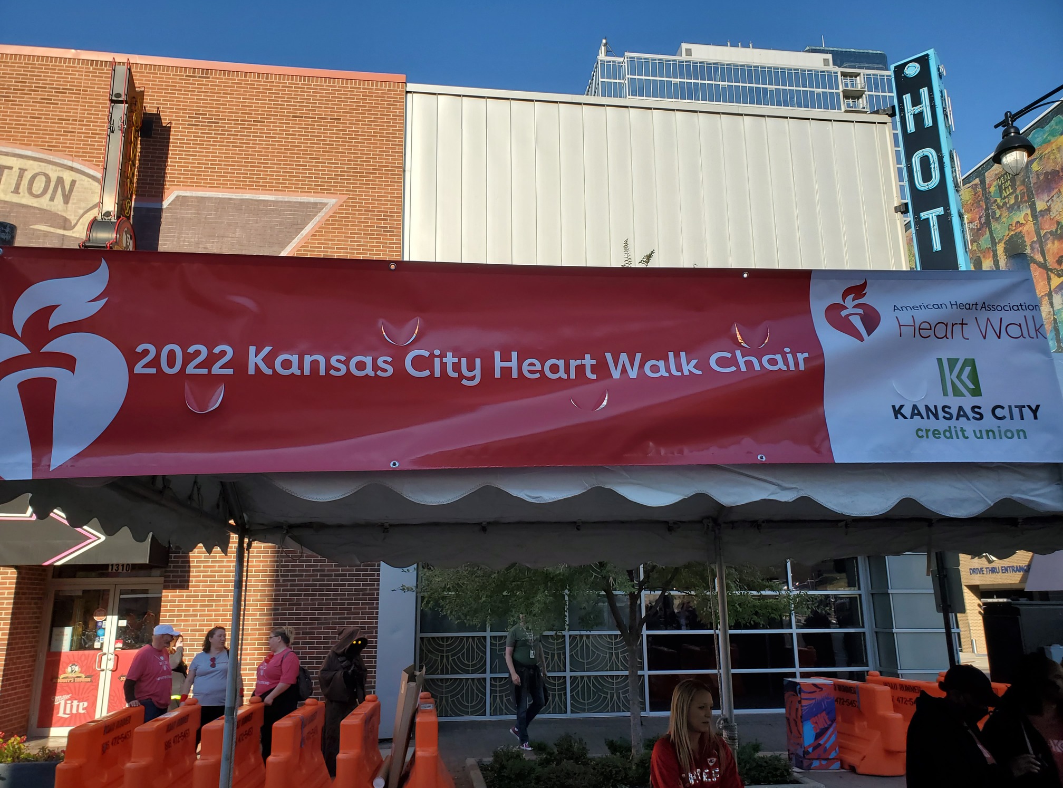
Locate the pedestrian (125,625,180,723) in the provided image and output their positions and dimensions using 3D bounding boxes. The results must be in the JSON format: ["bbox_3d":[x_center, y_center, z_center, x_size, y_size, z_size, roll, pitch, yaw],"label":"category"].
[{"bbox_3d":[-4.120,3.380,8.609,0.400,1.721,0.520,-4,-14,15],"label":"pedestrian"}]

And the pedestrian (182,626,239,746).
[{"bbox_3d":[-3.516,3.412,8.703,0.620,1.694,0.380,5,-15,-23],"label":"pedestrian"}]

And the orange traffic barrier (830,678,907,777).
[{"bbox_3d":[3.800,3.983,9.790,0.560,0.990,1.580,5,-14,-20],"label":"orange traffic barrier"}]

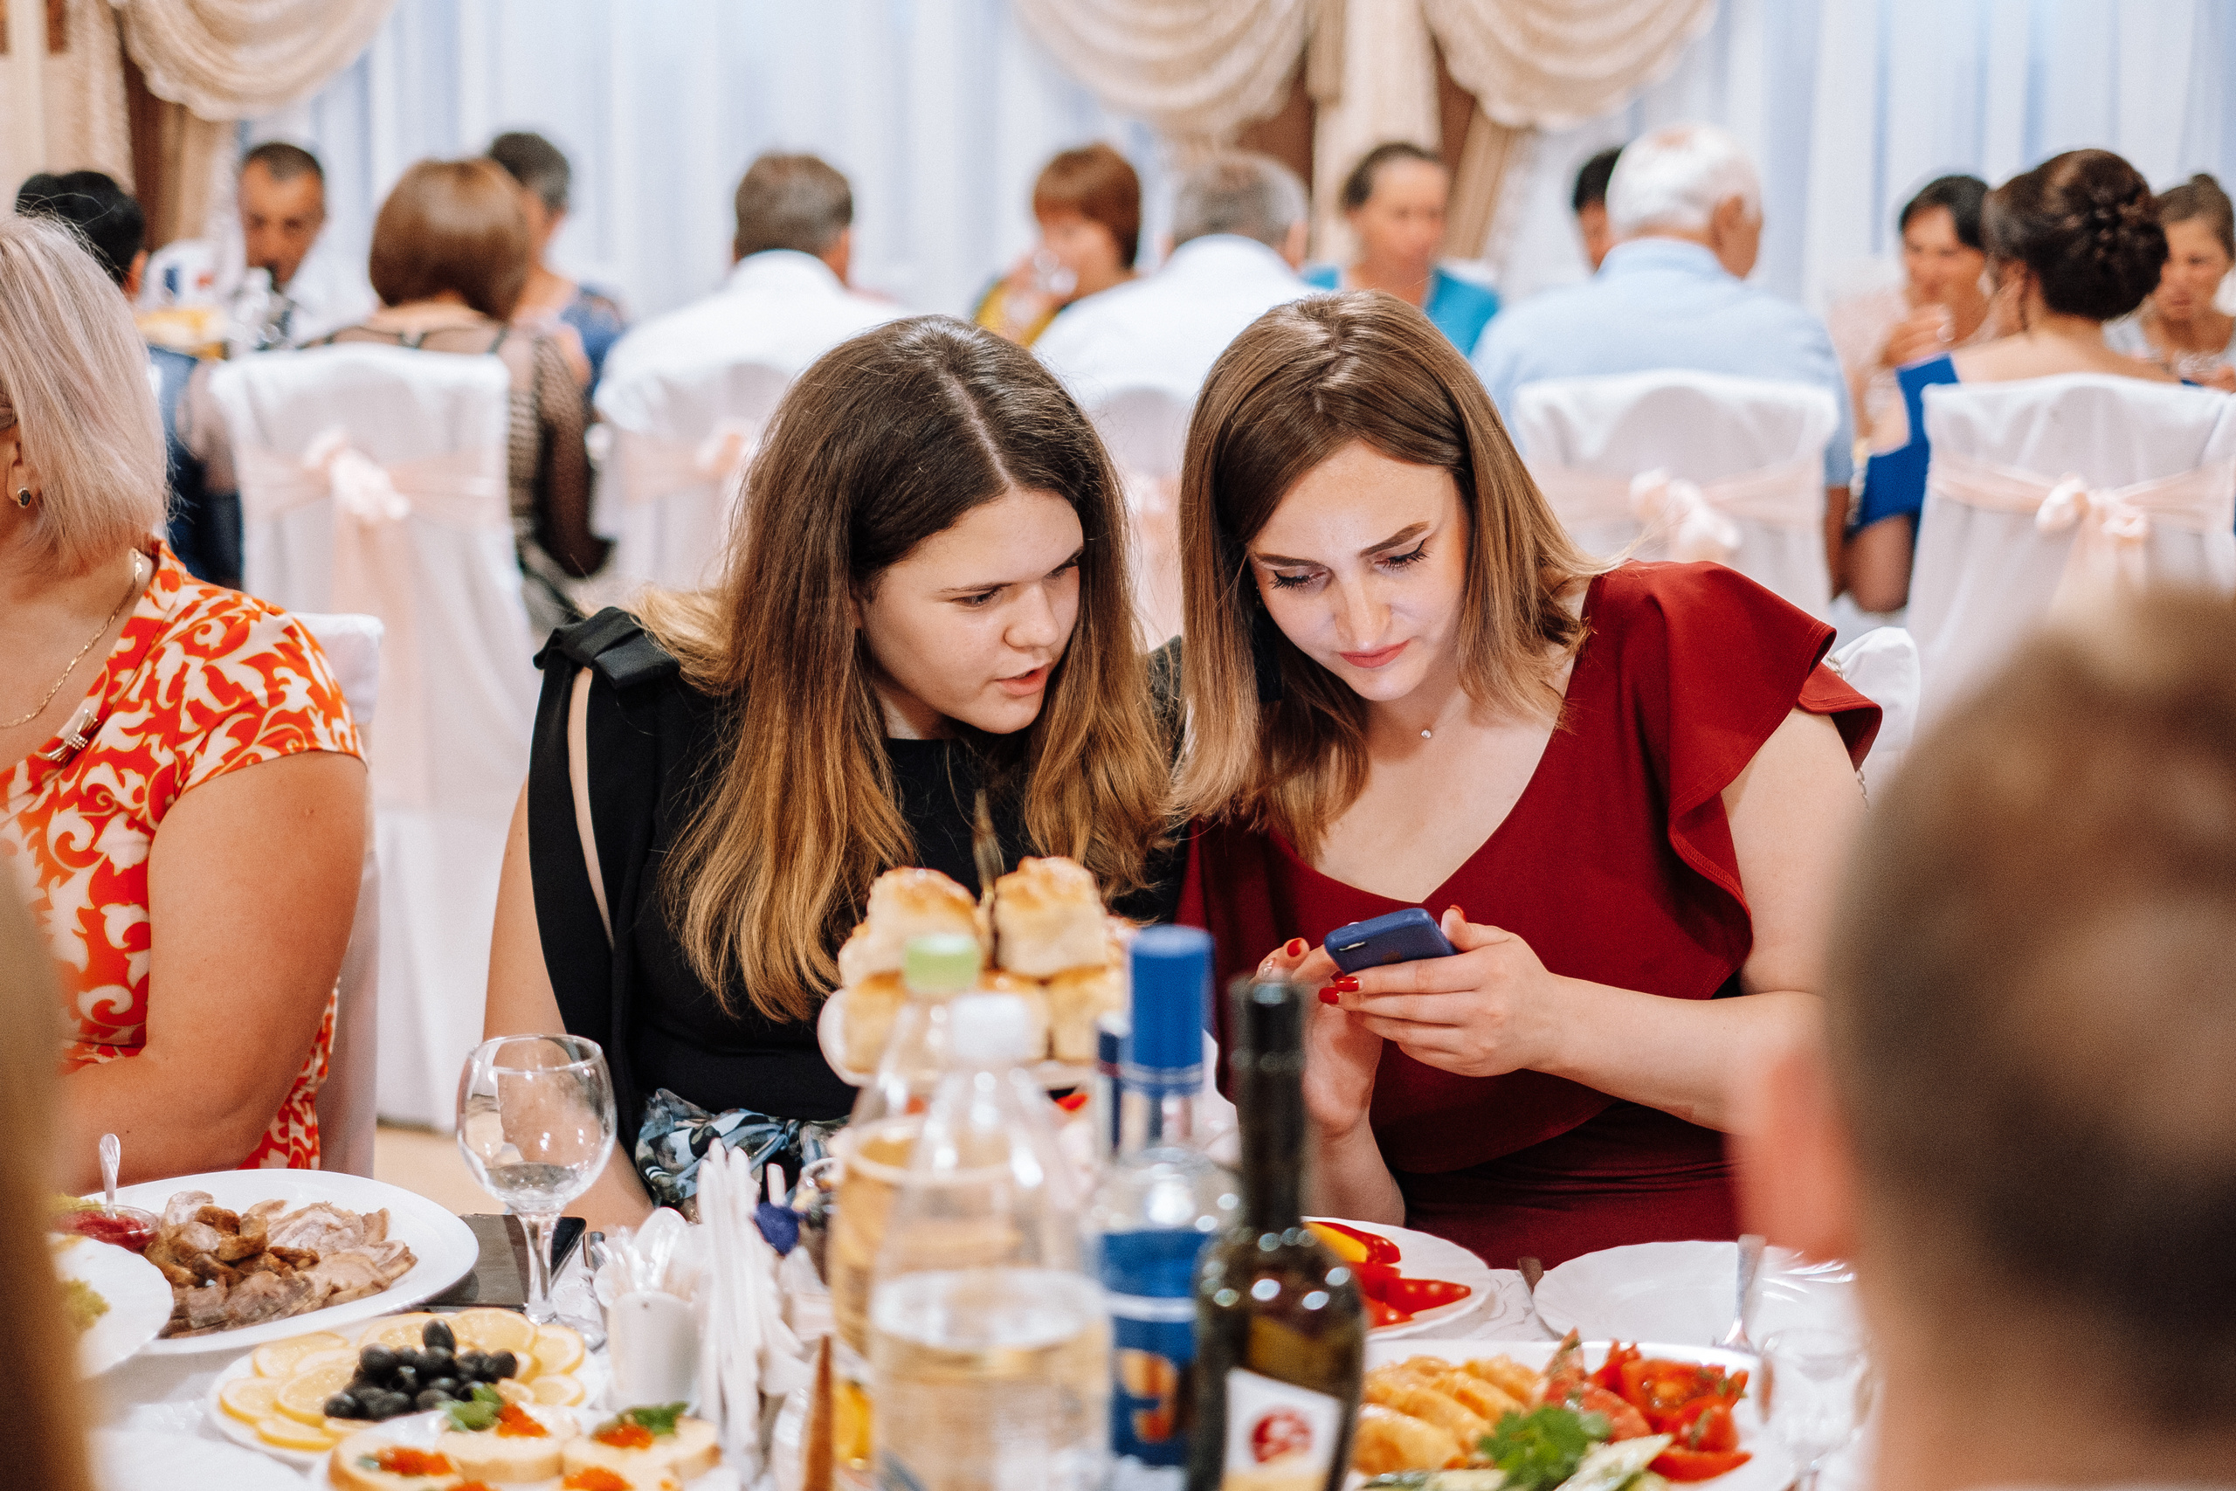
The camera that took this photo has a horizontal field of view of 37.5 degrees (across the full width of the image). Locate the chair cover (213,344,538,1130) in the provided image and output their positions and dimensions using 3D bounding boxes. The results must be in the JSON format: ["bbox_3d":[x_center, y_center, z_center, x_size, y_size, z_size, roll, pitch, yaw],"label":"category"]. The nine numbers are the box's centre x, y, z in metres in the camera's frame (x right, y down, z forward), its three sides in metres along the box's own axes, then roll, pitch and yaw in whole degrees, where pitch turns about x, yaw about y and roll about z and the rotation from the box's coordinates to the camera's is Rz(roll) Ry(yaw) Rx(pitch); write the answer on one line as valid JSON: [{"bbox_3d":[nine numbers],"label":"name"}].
[{"bbox_3d":[-0.920,-0.030,4.481,0.430,1.010,0.520,2,12,8],"label":"chair cover"}]

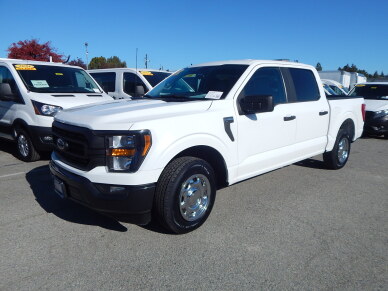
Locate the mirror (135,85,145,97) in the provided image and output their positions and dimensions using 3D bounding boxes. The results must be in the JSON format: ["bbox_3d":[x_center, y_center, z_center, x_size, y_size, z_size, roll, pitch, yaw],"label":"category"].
[{"bbox_3d":[-1.326,-1.328,6.947,0.200,0.360,0.260,9,13,37],"label":"mirror"}]

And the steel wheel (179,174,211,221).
[{"bbox_3d":[-0.047,0.509,2.826,0.190,0.465,0.465,10,14,40],"label":"steel wheel"}]

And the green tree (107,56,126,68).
[{"bbox_3d":[-13.097,-11.024,47.035,4.200,7.400,4.200,-2,11,-15],"label":"green tree"}]

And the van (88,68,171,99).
[{"bbox_3d":[-1.856,-1.287,8.874,5.750,2.100,2.150,9,13,37],"label":"van"}]

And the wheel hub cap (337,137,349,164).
[{"bbox_3d":[2.740,0.105,5.233,0.450,0.450,0.120,-8,14,-41],"label":"wheel hub cap"}]

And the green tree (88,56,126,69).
[{"bbox_3d":[-14.497,-10.968,46.636,6.400,7.400,5.600,-2,11,-17],"label":"green tree"}]

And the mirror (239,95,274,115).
[{"bbox_3d":[0.680,-0.437,3.013,0.240,0.220,0.290,-10,14,-41],"label":"mirror"}]

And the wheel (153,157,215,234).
[{"bbox_3d":[-0.070,0.502,2.844,0.255,0.775,0.775,10,14,40],"label":"wheel"}]

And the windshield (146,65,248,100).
[{"bbox_3d":[0.006,-0.895,3.786,1.620,0.180,0.800,12,52,47],"label":"windshield"}]

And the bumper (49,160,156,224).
[{"bbox_3d":[-1.157,0.382,2.974,0.520,0.500,2.000,-10,14,-41],"label":"bumper"}]

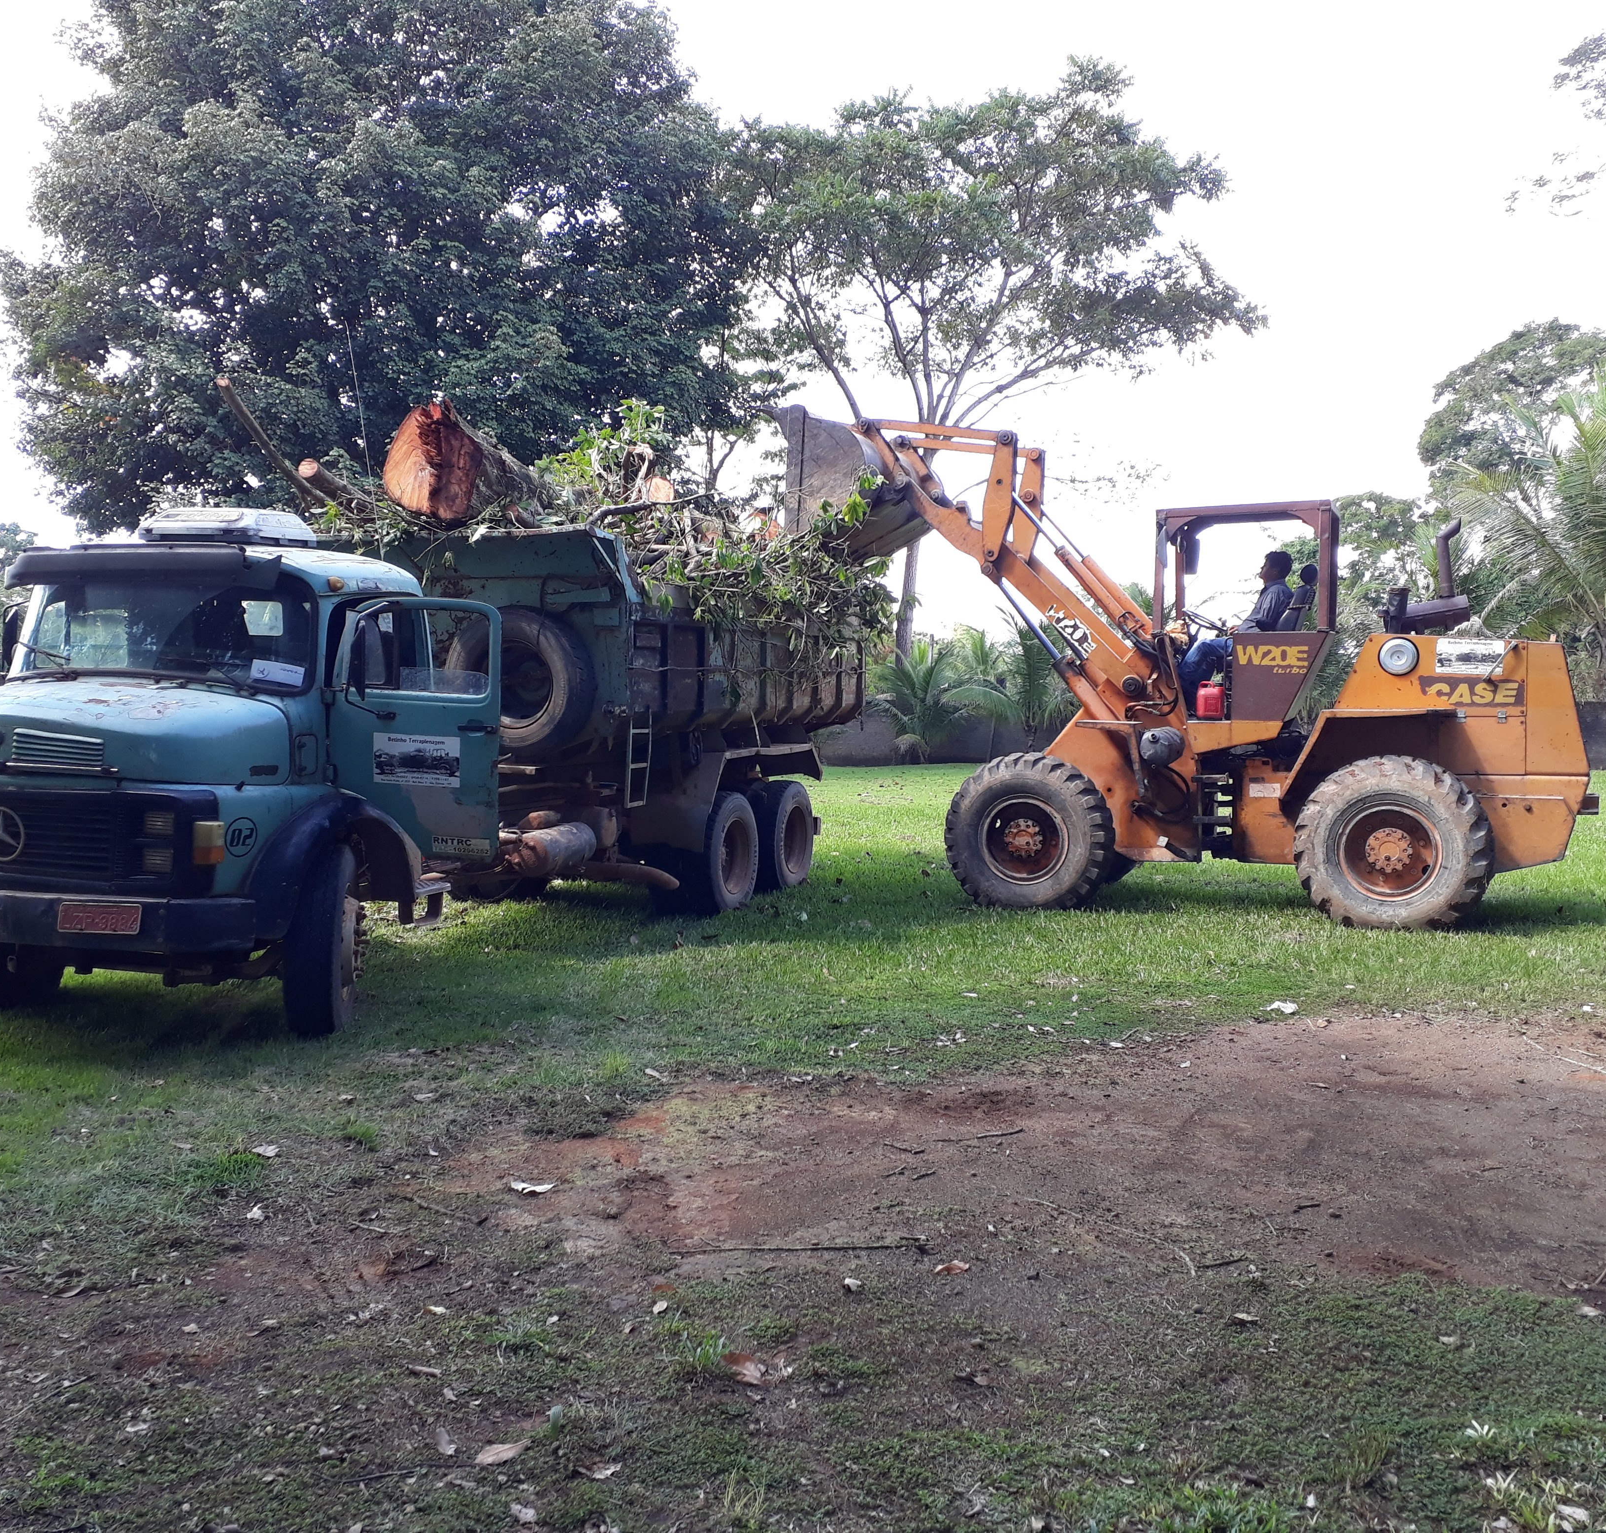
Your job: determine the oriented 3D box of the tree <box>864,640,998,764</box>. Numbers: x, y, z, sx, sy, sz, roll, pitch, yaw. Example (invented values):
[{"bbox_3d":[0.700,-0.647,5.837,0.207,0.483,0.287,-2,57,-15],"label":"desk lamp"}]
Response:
[{"bbox_3d":[3.669,-1.786,45.466,3.800,3.600,3.700,0,2,0],"label":"tree"}]

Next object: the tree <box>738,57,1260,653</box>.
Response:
[{"bbox_3d":[4.914,-10.381,46.678,15.500,20.700,14.500,0,2,0],"label":"tree"}]

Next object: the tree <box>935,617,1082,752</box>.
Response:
[{"bbox_3d":[5.920,-2.152,45.954,4.300,4.300,4.100,0,2,0],"label":"tree"}]

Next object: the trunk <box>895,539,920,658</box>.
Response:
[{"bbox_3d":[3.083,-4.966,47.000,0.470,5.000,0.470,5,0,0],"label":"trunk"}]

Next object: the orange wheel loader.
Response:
[{"bbox_3d":[3.083,-0.939,13.074,6.200,4.080,2.430,1,2,26],"label":"orange wheel loader"}]

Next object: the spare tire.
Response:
[{"bbox_3d":[-1.877,-0.555,10.650,1.020,1.020,0.280,1,2,20],"label":"spare tire"}]

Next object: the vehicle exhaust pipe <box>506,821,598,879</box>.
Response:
[{"bbox_3d":[-1.646,0.547,10.500,0.290,0.290,0.800,1,6,16],"label":"vehicle exhaust pipe"}]

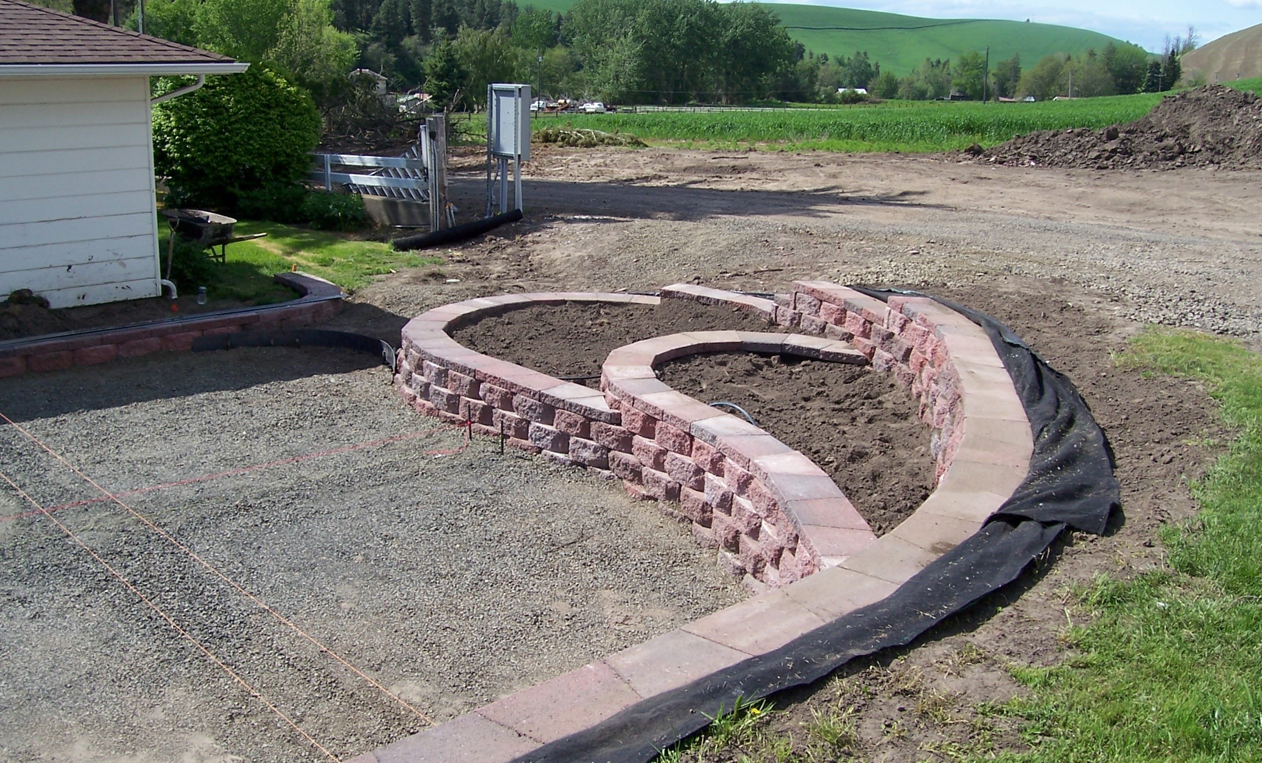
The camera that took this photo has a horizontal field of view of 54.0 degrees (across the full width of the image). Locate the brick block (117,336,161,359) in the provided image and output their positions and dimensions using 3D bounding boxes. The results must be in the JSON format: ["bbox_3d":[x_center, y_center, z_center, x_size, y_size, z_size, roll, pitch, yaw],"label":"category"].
[{"bbox_3d":[-4.693,-0.332,11.710,0.280,0.152,0.420,13,19,42],"label":"brick block"}]

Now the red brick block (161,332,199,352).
[{"bbox_3d":[-4.414,-0.401,12.006,0.280,0.152,0.420,13,18,40],"label":"red brick block"}]

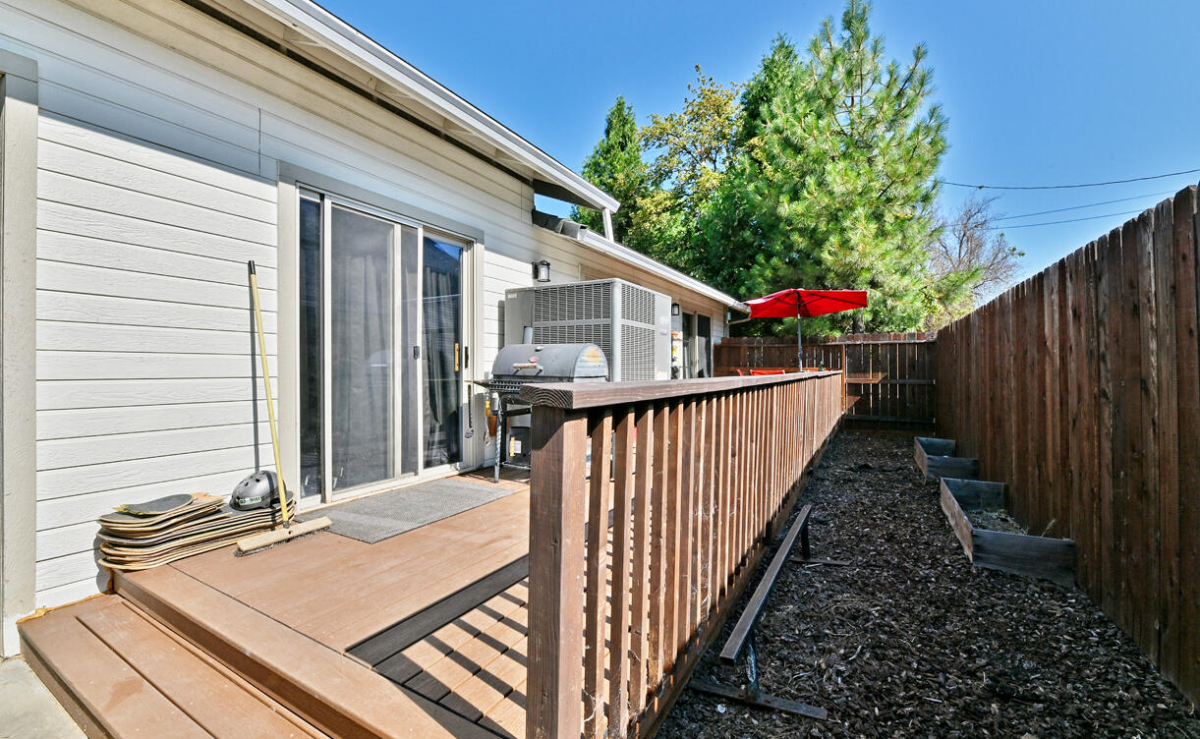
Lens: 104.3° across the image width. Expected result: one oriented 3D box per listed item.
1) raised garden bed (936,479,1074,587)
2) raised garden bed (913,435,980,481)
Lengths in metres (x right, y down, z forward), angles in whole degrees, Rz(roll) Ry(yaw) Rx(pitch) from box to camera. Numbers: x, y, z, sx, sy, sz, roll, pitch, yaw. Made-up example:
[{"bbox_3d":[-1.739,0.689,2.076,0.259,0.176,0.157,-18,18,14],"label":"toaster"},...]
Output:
[{"bbox_3d":[2.759,1.053,3.281,0.440,0.225,1.500,0,0,31],"label":"raised garden bed"},{"bbox_3d":[4.070,1.043,5.525,0.450,0.230,1.550,0,0,31],"label":"raised garden bed"}]

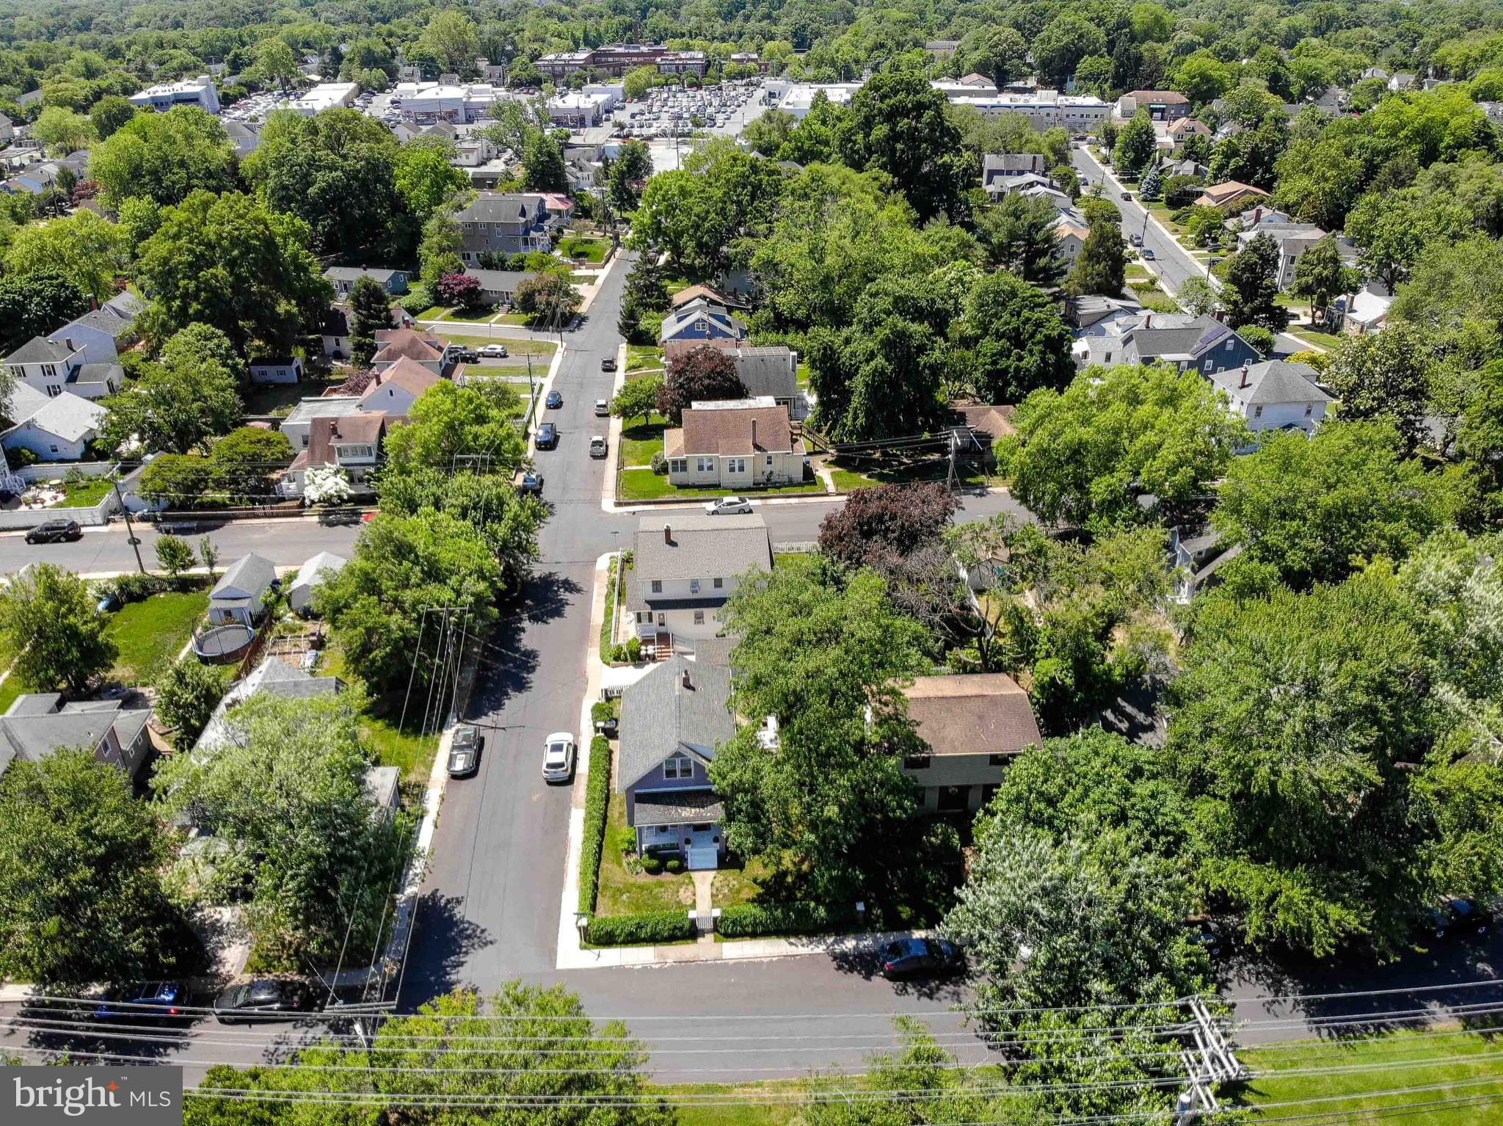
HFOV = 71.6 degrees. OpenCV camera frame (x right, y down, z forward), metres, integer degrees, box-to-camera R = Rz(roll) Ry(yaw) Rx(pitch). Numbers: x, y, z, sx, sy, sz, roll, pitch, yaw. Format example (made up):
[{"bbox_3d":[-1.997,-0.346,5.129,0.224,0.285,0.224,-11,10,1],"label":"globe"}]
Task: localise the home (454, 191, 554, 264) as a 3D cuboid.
[{"bbox_3d":[-47.010,-65.001,203.216,17.375,11.800,10.000,1,29,3],"label":"home"}]

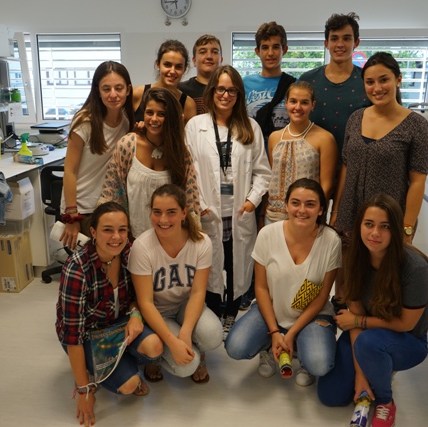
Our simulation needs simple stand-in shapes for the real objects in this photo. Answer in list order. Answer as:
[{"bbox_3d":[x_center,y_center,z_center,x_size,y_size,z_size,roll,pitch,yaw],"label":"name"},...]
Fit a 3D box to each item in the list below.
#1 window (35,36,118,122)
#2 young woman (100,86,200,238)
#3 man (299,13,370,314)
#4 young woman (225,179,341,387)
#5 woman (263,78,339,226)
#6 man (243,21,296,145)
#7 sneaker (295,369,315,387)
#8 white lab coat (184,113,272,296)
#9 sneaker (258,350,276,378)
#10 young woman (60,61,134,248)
[{"bbox_3d":[-1.391,-1.420,5.241,0.900,0.880,0.100,2,15,8],"label":"window"},{"bbox_3d":[-0.348,0.051,2.758,0.500,1.450,0.330,0,15,-2],"label":"young woman"},{"bbox_3d":[0.744,-0.232,3.110,0.490,1.898,0.300,2,15,6],"label":"man"},{"bbox_3d":[0.350,0.332,2.519,0.540,1.040,0.560,2,15,8],"label":"young woman"},{"bbox_3d":[0.495,-0.005,2.986,0.430,1.525,0.280,4,16,14],"label":"woman"},{"bbox_3d":[0.335,-0.231,3.172,0.470,1.861,0.290,1,15,3],"label":"man"},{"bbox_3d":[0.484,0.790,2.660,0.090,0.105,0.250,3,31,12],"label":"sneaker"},{"bbox_3d":[0.077,-0.038,2.806,0.470,1.040,0.320,1,15,4],"label":"white lab coat"},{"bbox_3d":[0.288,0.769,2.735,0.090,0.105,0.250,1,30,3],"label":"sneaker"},{"bbox_3d":[-0.601,0.020,2.703,0.410,1.624,0.330,-6,17,-21],"label":"young woman"}]

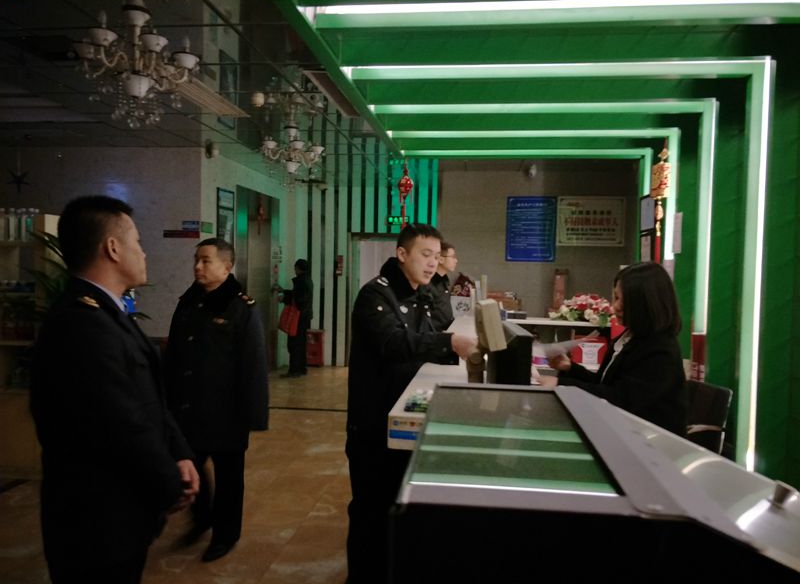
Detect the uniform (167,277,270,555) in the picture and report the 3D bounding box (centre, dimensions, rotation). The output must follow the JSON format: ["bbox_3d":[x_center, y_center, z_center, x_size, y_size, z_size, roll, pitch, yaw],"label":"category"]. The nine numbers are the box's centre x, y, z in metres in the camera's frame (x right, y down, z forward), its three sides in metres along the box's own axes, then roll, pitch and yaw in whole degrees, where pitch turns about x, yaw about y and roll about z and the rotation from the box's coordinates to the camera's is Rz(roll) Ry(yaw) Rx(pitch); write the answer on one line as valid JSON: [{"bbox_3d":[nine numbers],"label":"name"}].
[{"bbox_3d":[-1.032,0.652,3.109,0.580,1.460,0.420,3,2,30],"label":"uniform"}]

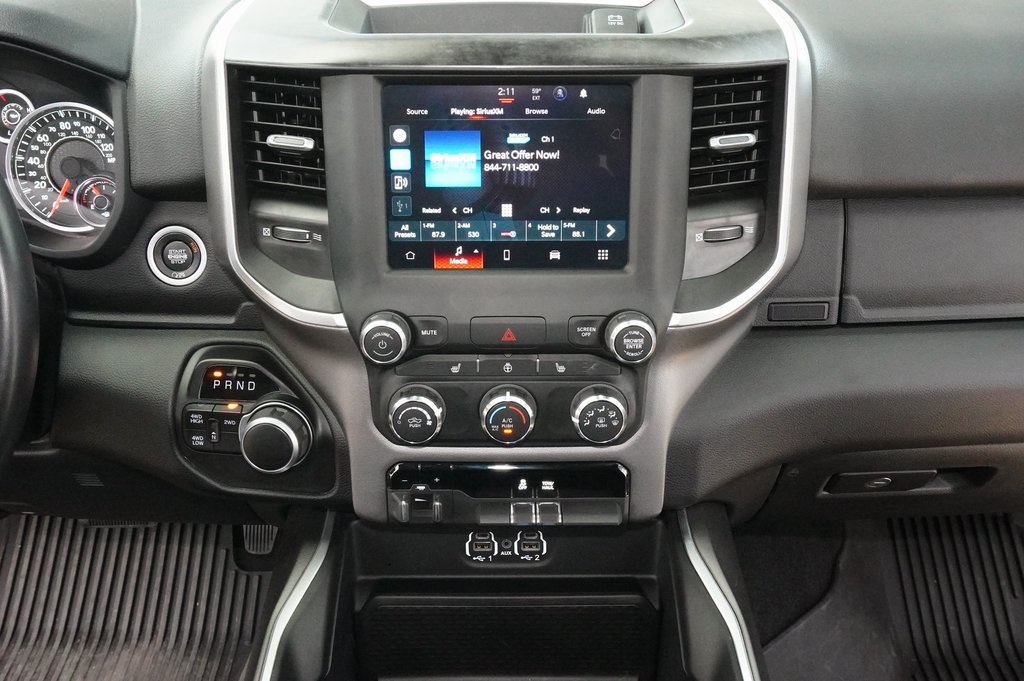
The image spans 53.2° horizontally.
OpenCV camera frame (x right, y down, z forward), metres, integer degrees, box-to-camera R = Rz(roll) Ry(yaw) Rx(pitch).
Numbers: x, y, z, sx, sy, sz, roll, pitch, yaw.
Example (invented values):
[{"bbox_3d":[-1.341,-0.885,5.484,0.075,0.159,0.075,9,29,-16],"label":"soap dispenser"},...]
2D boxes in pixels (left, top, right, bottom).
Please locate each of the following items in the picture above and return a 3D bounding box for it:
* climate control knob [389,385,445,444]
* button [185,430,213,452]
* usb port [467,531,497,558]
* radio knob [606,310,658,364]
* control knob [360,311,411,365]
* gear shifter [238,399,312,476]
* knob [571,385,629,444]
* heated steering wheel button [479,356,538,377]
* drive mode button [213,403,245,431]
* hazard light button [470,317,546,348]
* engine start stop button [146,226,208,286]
[{"bbox_3d":[-0.070,0.056,0.750,0.043,0.043,0.021,0,15,0],"label":"climate control knob"},{"bbox_3d":[-0.240,0.077,0.785,0.021,0.018,0.008,0,15,0],"label":"button"},{"bbox_3d":[-0.024,0.161,0.803,0.024,0.022,0.012,0,19,0],"label":"usb port"},{"bbox_3d":[0.087,0.000,0.736,0.037,0.037,0.021,0,15,0],"label":"radio knob"},{"bbox_3d":[-0.091,0.000,0.732,0.037,0.037,0.019,0,18,0],"label":"control knob"},{"bbox_3d":[-0.178,0.075,0.761,0.056,0.056,0.021,2,16,5],"label":"gear shifter"},{"bbox_3d":[0.065,0.056,0.752,0.043,0.043,0.019,0,18,0],"label":"knob"},{"bbox_3d":[-0.003,0.019,0.747,0.043,0.015,0.010,0,15,0],"label":"heated steering wheel button"},{"bbox_3d":[-0.213,0.058,0.769,0.022,0.020,0.008,2,16,5],"label":"drive mode button"},{"bbox_3d":[-0.003,-0.006,0.747,0.055,0.025,0.010,0,15,0],"label":"hazard light button"},{"bbox_3d":[-0.247,-0.062,0.755,0.044,0.044,0.012,0,3,1],"label":"engine start stop button"}]

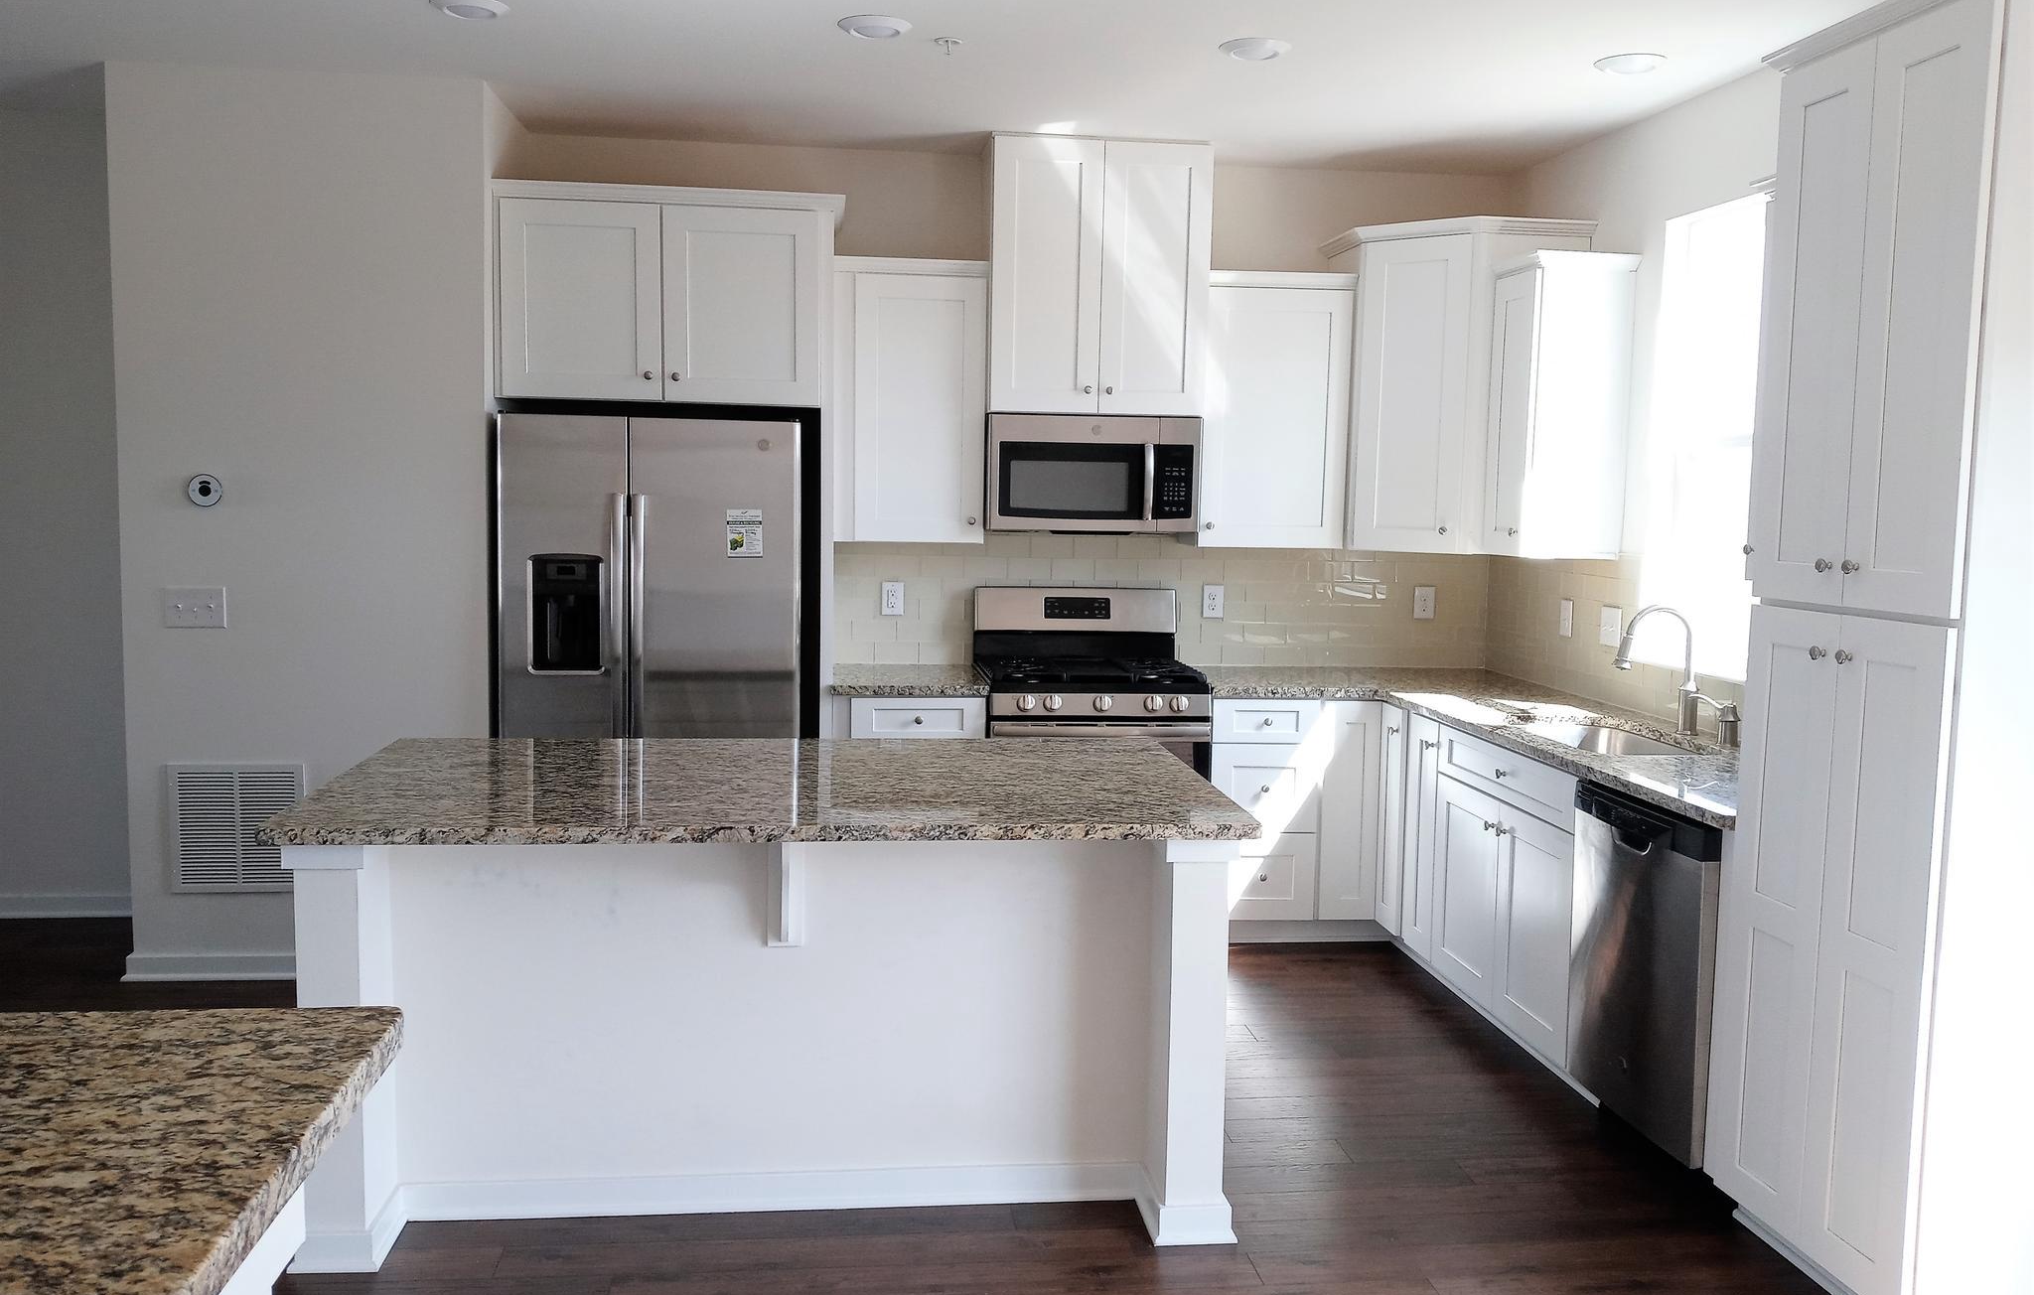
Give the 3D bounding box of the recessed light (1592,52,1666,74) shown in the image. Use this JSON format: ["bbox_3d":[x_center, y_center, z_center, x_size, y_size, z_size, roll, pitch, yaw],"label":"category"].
[{"bbox_3d":[1.679,-1.591,4.501,0.186,0.030,0.186,0,5,-7],"label":"recessed light"}]

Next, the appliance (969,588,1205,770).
[{"bbox_3d":[0.246,0.416,5.803,0.752,1.195,0.670,0,5,-7],"label":"appliance"}]

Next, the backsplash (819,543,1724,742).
[{"bbox_3d":[0.738,-0.025,4.789,2.495,0.456,2.765,0,5,-7],"label":"backsplash"}]

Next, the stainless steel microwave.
[{"bbox_3d":[0.255,-0.611,5.867,0.755,0.410,0.400,0,5,-7],"label":"stainless steel microwave"}]

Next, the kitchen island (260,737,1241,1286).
[{"bbox_3d":[-0.526,0.742,3.720,1.897,0.914,1.105,0,5,-7],"label":"kitchen island"}]

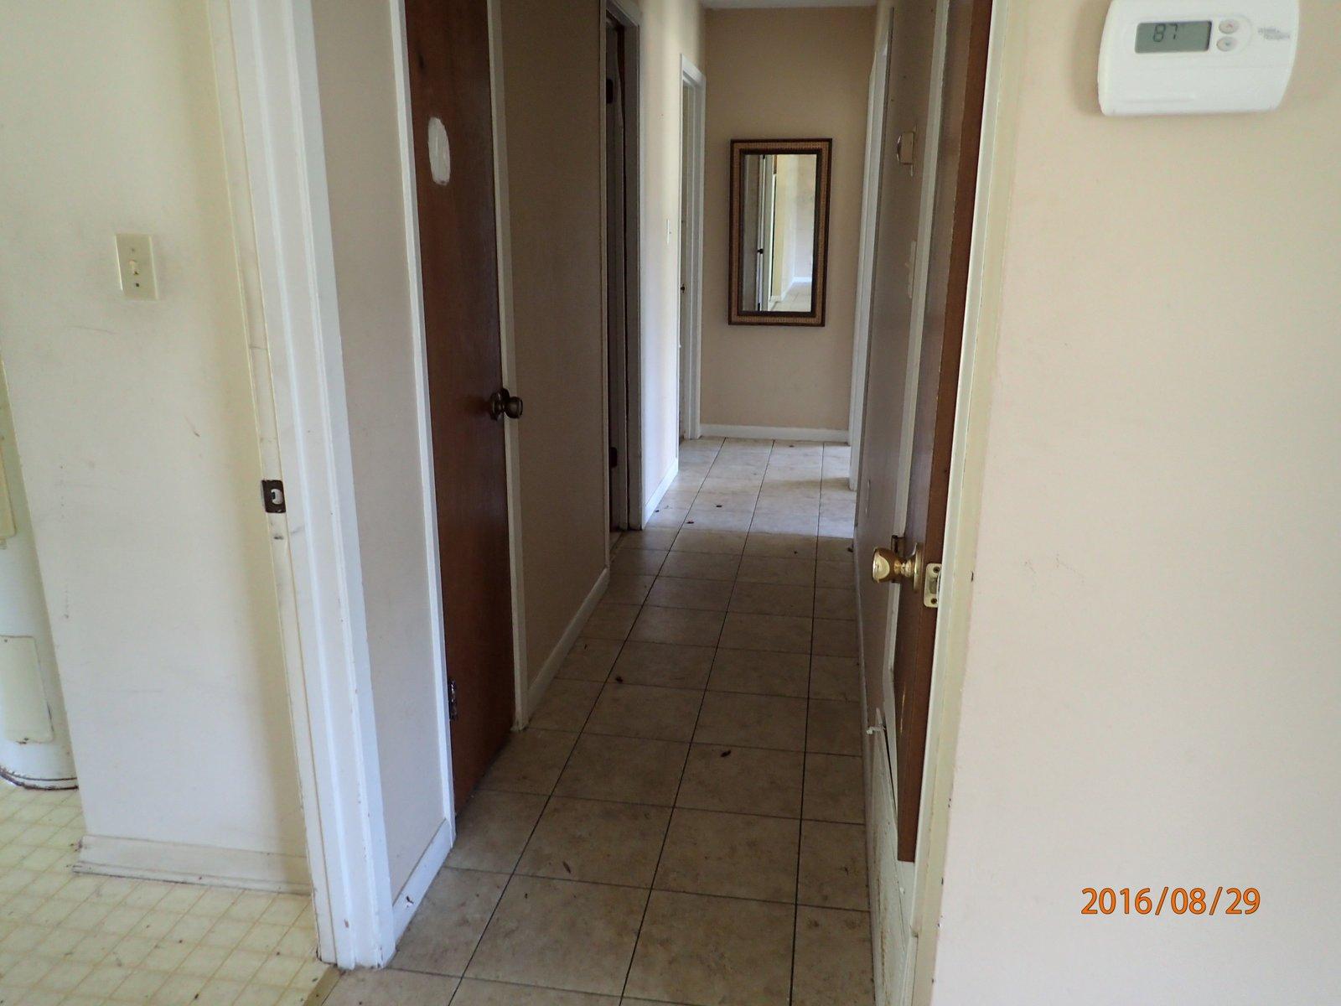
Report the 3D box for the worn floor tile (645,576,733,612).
[{"bbox_3d":[0.077,0.347,3.651,0.303,0.010,0.300,3,17,9],"label":"worn floor tile"}]

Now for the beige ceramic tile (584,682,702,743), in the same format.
[{"bbox_3d":[-0.069,0.604,2.795,0.303,0.010,0.300,3,17,9],"label":"beige ceramic tile"}]

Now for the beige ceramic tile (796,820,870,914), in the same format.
[{"bbox_3d":[0.362,0.807,2.155,0.145,0.010,0.299,3,17,9],"label":"beige ceramic tile"}]

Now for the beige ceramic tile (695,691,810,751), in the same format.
[{"bbox_3d":[0.235,0.620,2.758,0.304,0.010,0.299,3,17,9],"label":"beige ceramic tile"}]

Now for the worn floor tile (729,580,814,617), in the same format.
[{"bbox_3d":[0.382,0.363,3.615,0.305,0.010,0.299,3,17,9],"label":"worn floor tile"}]

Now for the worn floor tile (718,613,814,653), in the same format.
[{"bbox_3d":[0.331,0.446,3.319,0.303,0.010,0.300,3,17,9],"label":"worn floor tile"}]

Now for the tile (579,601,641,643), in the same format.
[{"bbox_3d":[-0.206,0.422,3.403,0.166,0.010,0.300,3,17,9],"label":"tile"}]

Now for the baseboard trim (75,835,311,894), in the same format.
[{"bbox_3d":[-0.985,0.778,2.087,0.642,0.083,0.030,2,17,8],"label":"baseboard trim"}]

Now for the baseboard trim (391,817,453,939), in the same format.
[{"bbox_3d":[-0.526,0.787,2.048,0.014,0.080,0.303,3,17,9],"label":"baseboard trim"}]

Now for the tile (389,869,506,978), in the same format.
[{"bbox_3d":[-0.450,0.853,1.986,0.161,0.010,0.299,3,17,9],"label":"tile"}]

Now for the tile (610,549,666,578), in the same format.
[{"bbox_3d":[-0.135,0.248,3.990,0.220,0.010,0.299,3,17,9],"label":"tile"}]

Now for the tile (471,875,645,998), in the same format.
[{"bbox_3d":[-0.216,0.868,1.954,0.305,0.010,0.299,3,17,9],"label":"tile"}]

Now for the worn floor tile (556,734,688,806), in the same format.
[{"bbox_3d":[-0.117,0.690,2.510,0.303,0.010,0.300,3,17,9],"label":"worn floor tile"}]

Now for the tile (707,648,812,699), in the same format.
[{"bbox_3d":[0.284,0.536,3.046,0.305,0.010,0.299,3,17,9],"label":"tile"}]

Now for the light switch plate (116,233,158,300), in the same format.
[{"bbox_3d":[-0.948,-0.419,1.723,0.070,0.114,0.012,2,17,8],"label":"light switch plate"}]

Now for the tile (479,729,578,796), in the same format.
[{"bbox_3d":[-0.365,0.679,2.549,0.193,0.010,0.300,3,17,9],"label":"tile"}]

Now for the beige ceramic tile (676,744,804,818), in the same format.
[{"bbox_3d":[0.186,0.709,2.476,0.305,0.010,0.299,3,17,9],"label":"beige ceramic tile"}]

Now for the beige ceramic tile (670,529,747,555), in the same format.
[{"bbox_3d":[0.176,0.174,4.235,0.304,0.010,0.299,3,17,9],"label":"beige ceramic tile"}]

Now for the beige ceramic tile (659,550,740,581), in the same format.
[{"bbox_3d":[0.125,0.261,3.937,0.303,0.010,0.300,3,17,9],"label":"beige ceramic tile"}]

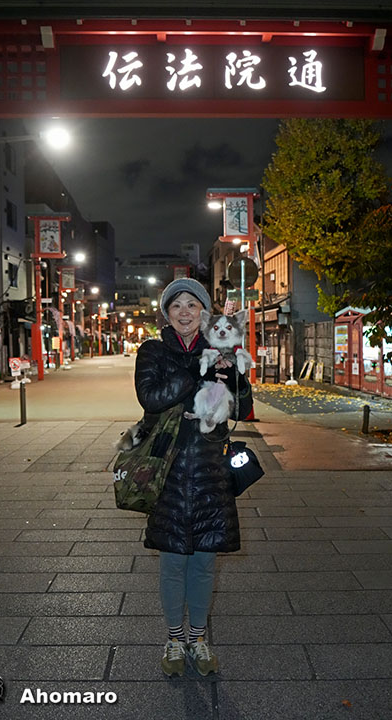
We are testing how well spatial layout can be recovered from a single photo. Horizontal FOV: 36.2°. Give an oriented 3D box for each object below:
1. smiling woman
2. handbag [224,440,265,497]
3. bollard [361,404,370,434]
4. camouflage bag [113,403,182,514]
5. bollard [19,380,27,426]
[{"bbox_3d":[-0.015,0.482,2.611,0.500,1.681,0.400,0,1,0],"label":"smiling woman"},{"bbox_3d":[0.205,0.469,2.592,0.180,0.235,0.120,-1,1,-24],"label":"handbag"},{"bbox_3d":[2.664,0.938,9.430,0.095,0.458,0.095,0,1,0],"label":"bollard"},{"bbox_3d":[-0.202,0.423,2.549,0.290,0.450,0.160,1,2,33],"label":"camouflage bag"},{"bbox_3d":[-3.097,0.773,10.786,0.100,0.774,0.100,0,1,0],"label":"bollard"}]

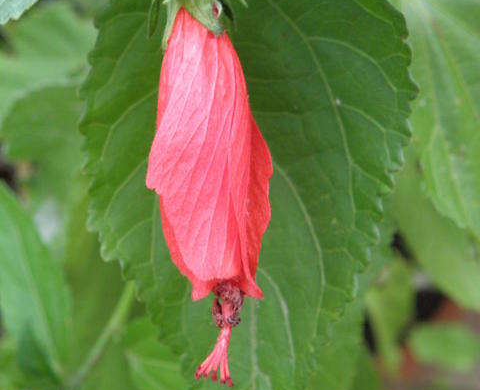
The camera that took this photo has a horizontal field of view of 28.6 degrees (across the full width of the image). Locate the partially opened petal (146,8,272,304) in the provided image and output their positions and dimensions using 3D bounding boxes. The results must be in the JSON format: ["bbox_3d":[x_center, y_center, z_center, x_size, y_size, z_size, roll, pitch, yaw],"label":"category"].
[{"bbox_3d":[-0.007,-0.009,0.207,0.027,0.065,0.025,-6,7,0],"label":"partially opened petal"}]

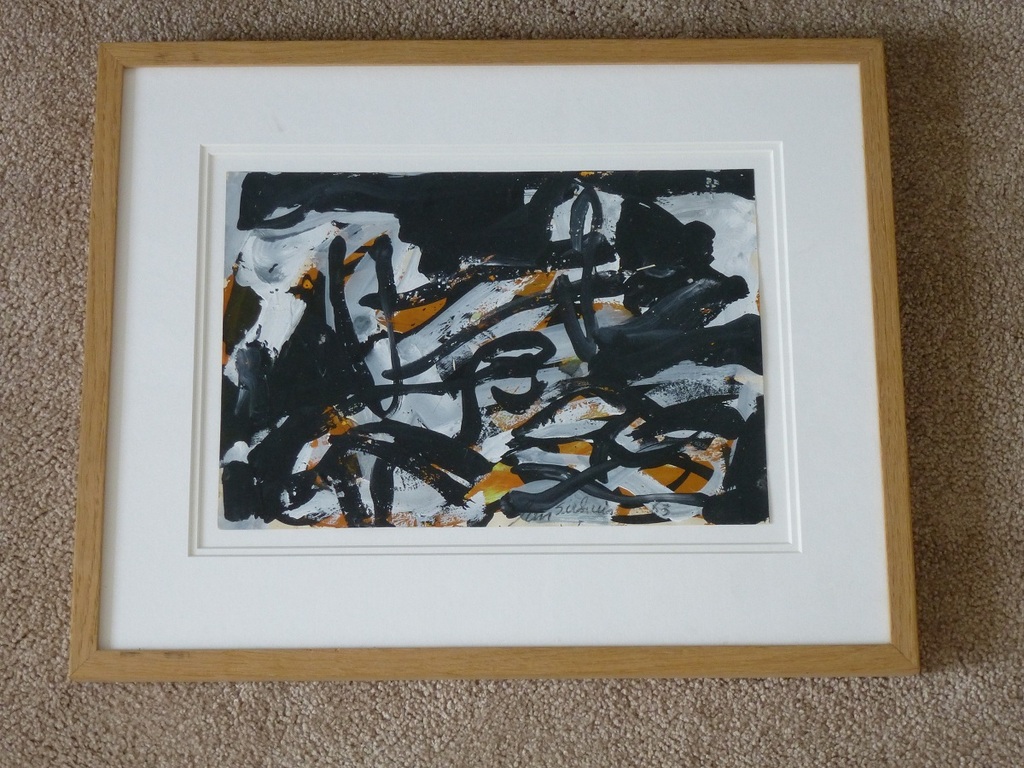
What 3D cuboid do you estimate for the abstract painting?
[{"bbox_3d":[-0.012,-0.023,1.085,0.324,0.010,0.221,0,77,-1],"label":"abstract painting"}]

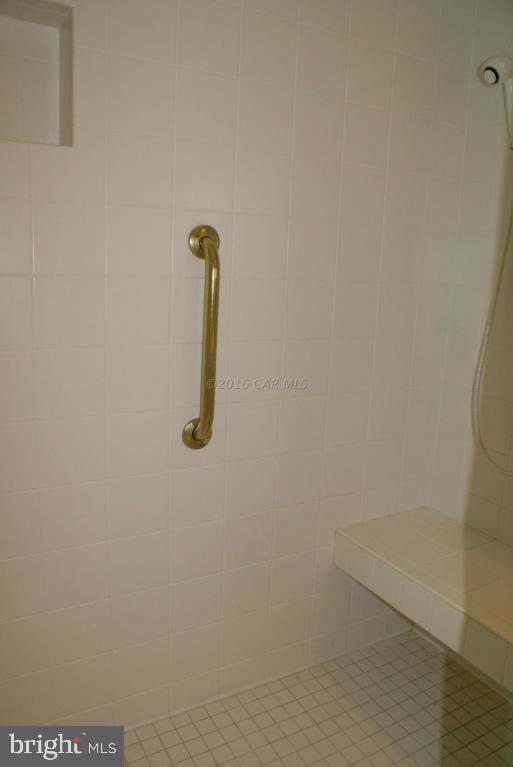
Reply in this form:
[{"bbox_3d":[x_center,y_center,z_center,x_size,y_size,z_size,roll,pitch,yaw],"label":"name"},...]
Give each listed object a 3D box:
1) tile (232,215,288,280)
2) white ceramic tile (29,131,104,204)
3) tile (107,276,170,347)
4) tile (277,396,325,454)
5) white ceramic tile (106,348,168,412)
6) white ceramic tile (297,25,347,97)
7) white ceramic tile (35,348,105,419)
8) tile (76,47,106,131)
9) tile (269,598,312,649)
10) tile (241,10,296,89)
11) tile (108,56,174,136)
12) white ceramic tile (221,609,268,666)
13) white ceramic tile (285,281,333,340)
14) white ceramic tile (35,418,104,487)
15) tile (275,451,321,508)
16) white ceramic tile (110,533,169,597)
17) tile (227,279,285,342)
[{"bbox_3d":[0.011,-0.330,1.419,0.150,0.150,0.009,-4,13,-29],"label":"tile"},{"bbox_3d":[-0.383,-0.443,1.168,0.150,0.150,0.009,-4,13,-29],"label":"white ceramic tile"},{"bbox_3d":[-0.263,-0.161,1.300,0.150,0.150,0.009,-4,13,-29],"label":"tile"},{"bbox_3d":[0.120,0.113,1.584,0.151,0.151,0.009,-4,12,-29],"label":"tile"},{"bbox_3d":[-0.275,-0.011,1.341,0.152,0.152,0.010,-4,13,-29],"label":"white ceramic tile"},{"bbox_3d":[0.164,-0.790,1.398,0.152,0.152,0.010,-4,13,-29],"label":"white ceramic tile"},{"bbox_3d":[-0.402,-0.001,1.256,0.150,0.150,0.009,-4,13,-29],"label":"white ceramic tile"},{"bbox_3d":[-0.337,-0.598,1.170,0.063,0.155,0.009,-4,12,-29],"label":"tile"},{"bbox_3d":[0.099,0.707,1.699,0.151,0.151,0.009,-4,12,-29],"label":"tile"},{"bbox_3d":[0.026,-0.775,1.339,0.151,0.151,0.009,-4,12,-29],"label":"tile"},{"bbox_3d":[-0.242,-0.604,1.213,0.150,0.150,0.009,-4,13,-29],"label":"tile"},{"bbox_3d":[-0.032,0.723,1.627,0.152,0.152,0.010,-4,13,-29],"label":"white ceramic tile"},{"bbox_3d":[0.136,-0.191,1.528,0.151,0.151,0.009,-4,12,-29],"label":"white ceramic tile"},{"bbox_3d":[-0.409,0.150,1.283,0.152,0.152,0.010,-4,13,-29],"label":"white ceramic tile"},{"bbox_3d":[0.117,0.263,1.614,0.151,0.151,0.009,-4,12,-29],"label":"tile"},{"bbox_3d":[-0.287,0.442,1.420,0.150,0.150,0.009,-4,13,-29],"label":"white ceramic tile"},{"bbox_3d":[0.000,-0.184,1.457,0.152,0.152,0.010,-4,13,-29],"label":"tile"}]

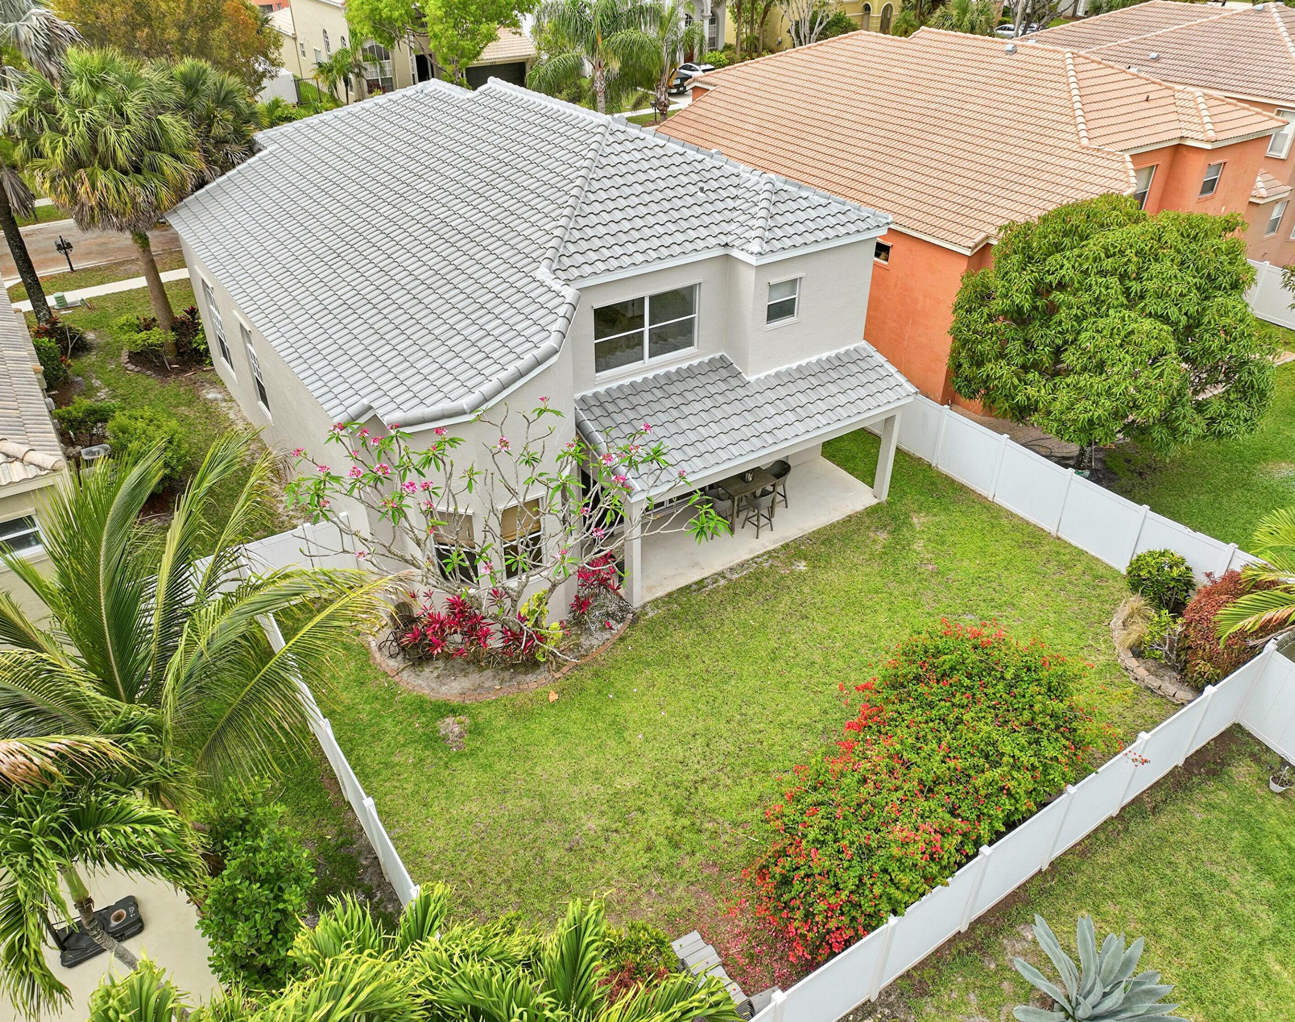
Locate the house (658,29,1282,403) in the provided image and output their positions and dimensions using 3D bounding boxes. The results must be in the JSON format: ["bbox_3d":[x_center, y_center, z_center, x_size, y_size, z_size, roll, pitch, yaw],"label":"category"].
[{"bbox_3d":[9.534,-12.125,33.653,12.827,8.572,19.431,-20,38,-27],"label":"house"}]

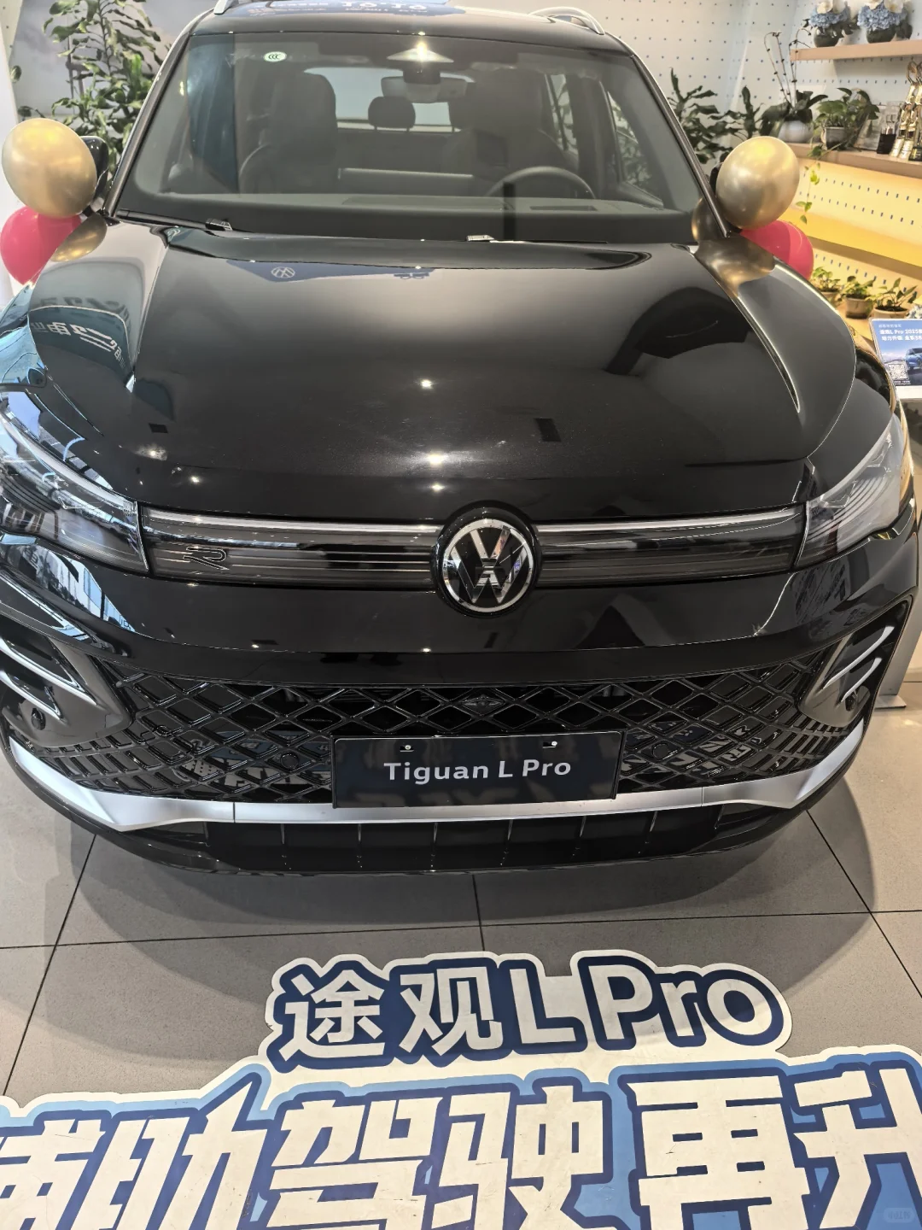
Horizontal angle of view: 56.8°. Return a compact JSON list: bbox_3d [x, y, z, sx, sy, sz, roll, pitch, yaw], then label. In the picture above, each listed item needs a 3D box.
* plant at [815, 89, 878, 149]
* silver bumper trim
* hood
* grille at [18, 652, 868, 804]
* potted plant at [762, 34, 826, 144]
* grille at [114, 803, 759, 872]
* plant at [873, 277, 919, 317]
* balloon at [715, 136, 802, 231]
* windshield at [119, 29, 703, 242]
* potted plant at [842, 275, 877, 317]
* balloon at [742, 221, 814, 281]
[{"bbox_3d":[1.916,-2.469,4.235,0.311,0.245,0.260,-1,31,-6],"label":"plant"},{"bbox_3d":[0.009,0.276,1.496,1.600,0.085,0.230,-1,31,-6],"label":"silver bumper trim"},{"bbox_3d":[-0.012,-0.513,1.593,1.570,0.240,1.160,-1,31,-6],"label":"hood"},{"bbox_3d":[0.019,0.164,1.399,1.500,0.240,0.210,-1,31,-6],"label":"grille"},{"bbox_3d":[1.787,-2.832,4.578,0.345,0.500,0.280,-1,31,-6],"label":"potted plant"},{"bbox_3d":[0.009,0.366,1.475,1.100,0.140,0.120,-1,31,-6],"label":"grille"},{"bbox_3d":[1.855,-1.335,3.633,0.192,0.198,0.190,-1,31,-6],"label":"plant"},{"bbox_3d":[0.872,-1.265,2.500,0.250,0.270,0.250,-1,31,-6],"label":"balloon"},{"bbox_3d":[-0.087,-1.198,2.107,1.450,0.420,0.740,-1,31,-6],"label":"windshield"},{"bbox_3d":[1.825,-1.461,3.906,0.158,0.179,0.160,-1,31,-6],"label":"potted plant"},{"bbox_3d":[0.963,-1.102,2.633,0.240,0.250,0.240,-1,31,-6],"label":"balloon"}]

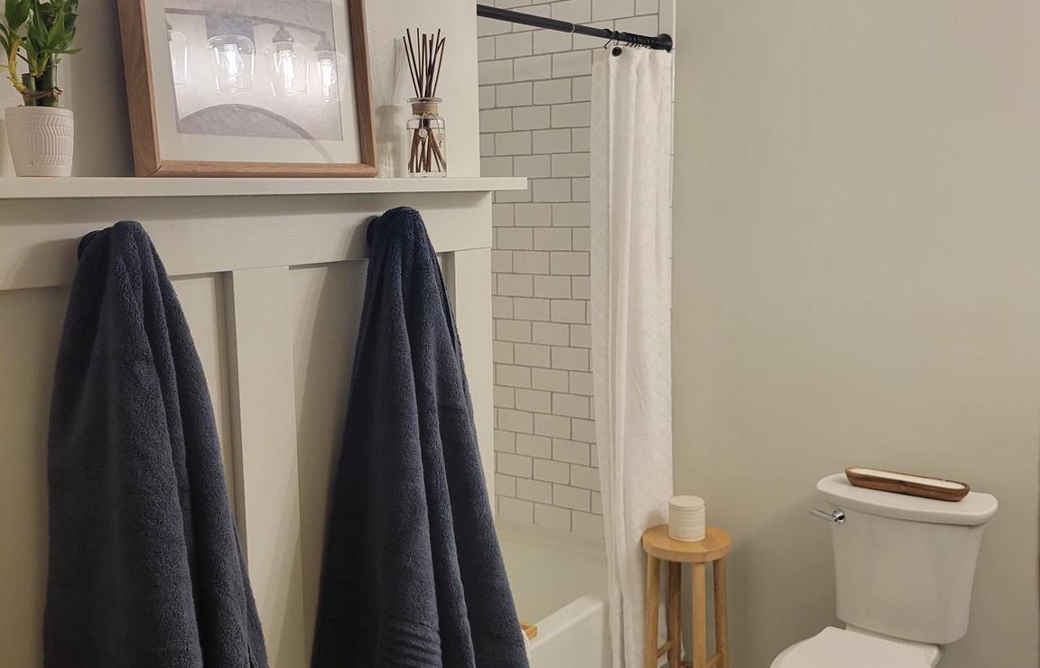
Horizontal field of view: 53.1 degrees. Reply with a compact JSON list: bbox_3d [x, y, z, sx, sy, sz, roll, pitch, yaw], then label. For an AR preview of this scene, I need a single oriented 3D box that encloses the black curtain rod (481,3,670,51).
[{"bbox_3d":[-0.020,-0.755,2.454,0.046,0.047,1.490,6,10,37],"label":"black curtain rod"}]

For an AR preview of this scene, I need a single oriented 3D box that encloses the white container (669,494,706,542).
[{"bbox_3d":[0.480,0.530,3.003,0.104,0.106,0.104,0,8,0],"label":"white container"}]

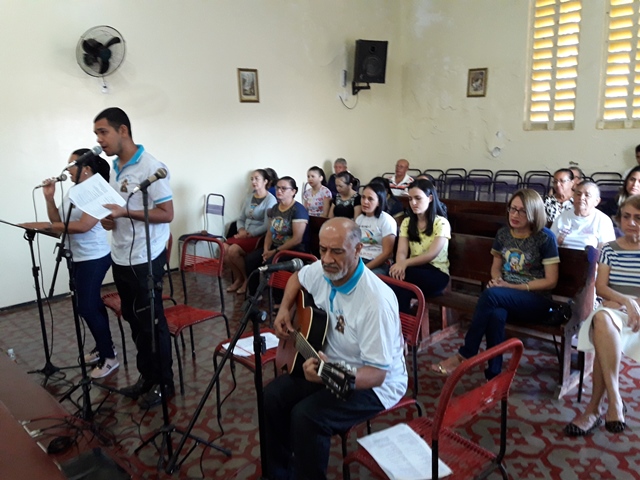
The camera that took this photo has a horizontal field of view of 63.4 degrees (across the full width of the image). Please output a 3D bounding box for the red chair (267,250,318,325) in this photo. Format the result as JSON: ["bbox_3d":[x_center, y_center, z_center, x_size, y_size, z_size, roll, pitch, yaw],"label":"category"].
[{"bbox_3d":[-0.283,0.594,3.042,0.420,0.890,0.520,7,15,33],"label":"red chair"}]

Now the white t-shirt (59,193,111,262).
[{"bbox_3d":[-1.602,-0.098,3.538,0.300,0.580,0.440,-13,17,-42],"label":"white t-shirt"}]

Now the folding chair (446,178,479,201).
[{"bbox_3d":[1.677,-0.271,6.463,0.400,0.900,0.480,9,16,41],"label":"folding chair"}]

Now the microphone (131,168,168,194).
[{"bbox_3d":[-0.810,-0.273,2.460,0.194,0.051,0.051,-40,0,-28],"label":"microphone"}]

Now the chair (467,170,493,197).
[{"bbox_3d":[2.266,-0.543,7.651,0.400,0.900,0.480,9,16,41],"label":"chair"}]

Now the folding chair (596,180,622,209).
[{"bbox_3d":[3.239,-0.210,5.933,0.400,0.900,0.480,9,16,41],"label":"folding chair"}]

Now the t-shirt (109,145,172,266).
[{"bbox_3d":[-1.095,-0.190,3.122,0.500,0.730,0.320,9,17,41],"label":"t-shirt"}]

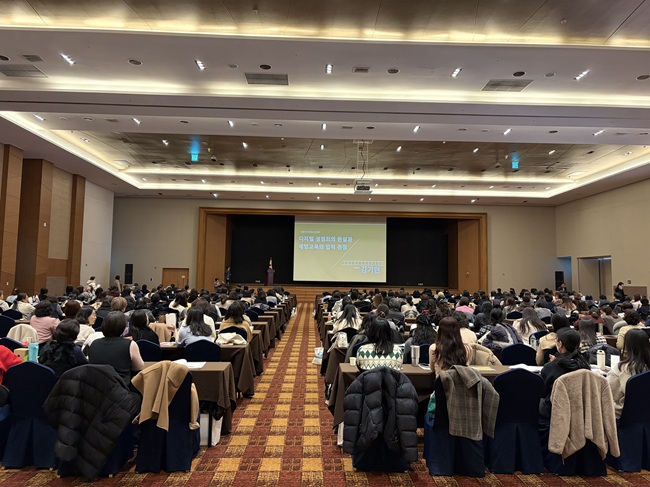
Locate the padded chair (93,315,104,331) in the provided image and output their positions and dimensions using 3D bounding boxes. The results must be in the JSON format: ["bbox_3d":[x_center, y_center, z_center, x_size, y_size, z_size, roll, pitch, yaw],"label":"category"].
[{"bbox_3d":[-4.103,1.770,8.918,0.450,0.900,0.560,1,-4,-1],"label":"padded chair"}]

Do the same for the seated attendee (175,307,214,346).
[{"bbox_3d":[-1.584,1.420,6.013,0.480,1.240,0.740,1,-4,-1],"label":"seated attendee"}]

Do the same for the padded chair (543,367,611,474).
[{"bbox_3d":[2.192,1.543,4.400,0.450,0.900,0.560,1,-4,-1],"label":"padded chair"}]

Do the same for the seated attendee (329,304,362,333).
[{"bbox_3d":[0.338,1.597,7.806,0.500,1.230,0.750,1,-4,-1],"label":"seated attendee"}]

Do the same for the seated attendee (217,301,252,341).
[{"bbox_3d":[-1.380,1.544,7.614,0.520,1.250,0.750,1,-4,-1],"label":"seated attendee"}]

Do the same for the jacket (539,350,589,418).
[{"bbox_3d":[2.290,1.322,4.629,0.480,0.600,0.400,2,-4,-11],"label":"jacket"}]

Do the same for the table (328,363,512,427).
[{"bbox_3d":[1.061,1.658,5.003,1.830,0.740,0.500,1,-4,-1],"label":"table"}]

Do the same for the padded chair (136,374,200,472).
[{"bbox_3d":[-1.345,1.478,4.319,0.450,0.900,0.560,1,-4,-1],"label":"padded chair"}]

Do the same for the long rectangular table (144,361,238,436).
[{"bbox_3d":[-1.861,1.584,4.815,1.800,0.745,0.490,1,-4,-1],"label":"long rectangular table"}]

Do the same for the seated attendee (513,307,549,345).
[{"bbox_3d":[3.263,1.645,7.861,0.530,1.240,0.750,1,-4,-1],"label":"seated attendee"}]

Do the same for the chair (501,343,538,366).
[{"bbox_3d":[2.284,1.662,5.998,0.450,0.900,0.560,1,-4,-1],"label":"chair"}]

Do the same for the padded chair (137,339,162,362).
[{"bbox_3d":[-2.070,1.560,5.729,0.460,0.900,0.570,1,-4,-1],"label":"padded chair"}]

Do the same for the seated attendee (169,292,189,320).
[{"bbox_3d":[-3.146,1.699,10.524,0.480,1.270,0.720,1,-4,-1],"label":"seated attendee"}]

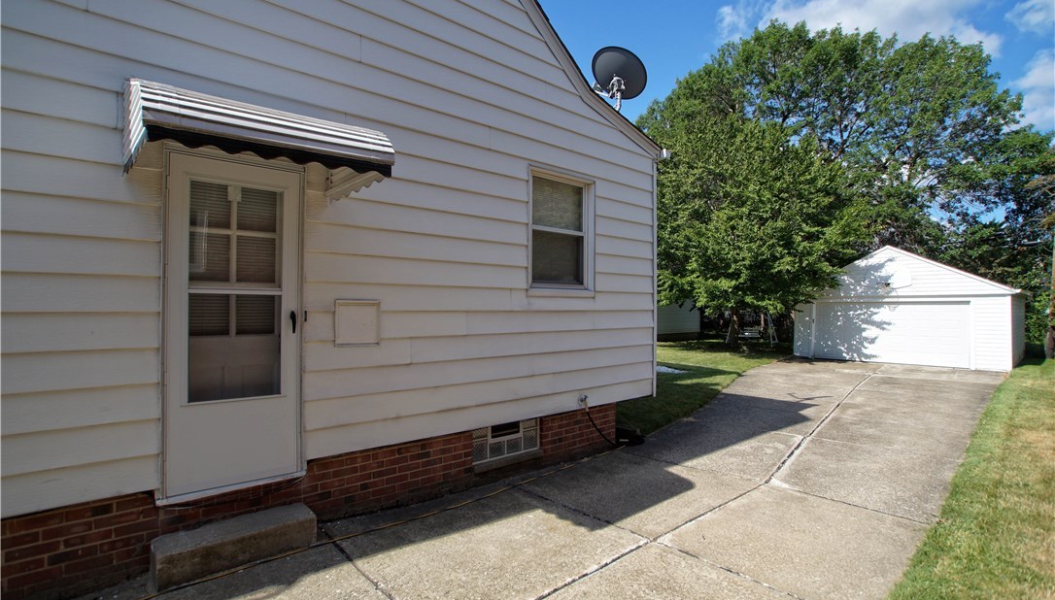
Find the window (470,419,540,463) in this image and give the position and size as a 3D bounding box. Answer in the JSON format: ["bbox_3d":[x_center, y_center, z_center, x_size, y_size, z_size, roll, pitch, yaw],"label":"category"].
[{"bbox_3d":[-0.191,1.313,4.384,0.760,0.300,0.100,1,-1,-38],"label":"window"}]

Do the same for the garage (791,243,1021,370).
[{"bbox_3d":[14.829,0.182,18.325,6.100,4.100,6.300,1,-1,-41],"label":"garage"}]

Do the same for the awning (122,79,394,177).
[{"bbox_3d":[-1.491,-0.948,2.542,1.140,0.660,1.150,1,-1,-38],"label":"awning"}]

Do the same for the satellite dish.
[{"bbox_3d":[1.084,-2.666,5.650,0.710,0.770,0.550,0,0,-20],"label":"satellite dish"}]

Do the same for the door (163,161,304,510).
[{"bbox_3d":[-1.854,0.148,3.002,0.740,2.060,0.080,1,-1,-38],"label":"door"}]

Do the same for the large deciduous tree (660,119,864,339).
[{"bbox_3d":[9.332,-3.150,20.500,10.500,10.300,11.000,1,-1,-38],"label":"large deciduous tree"}]

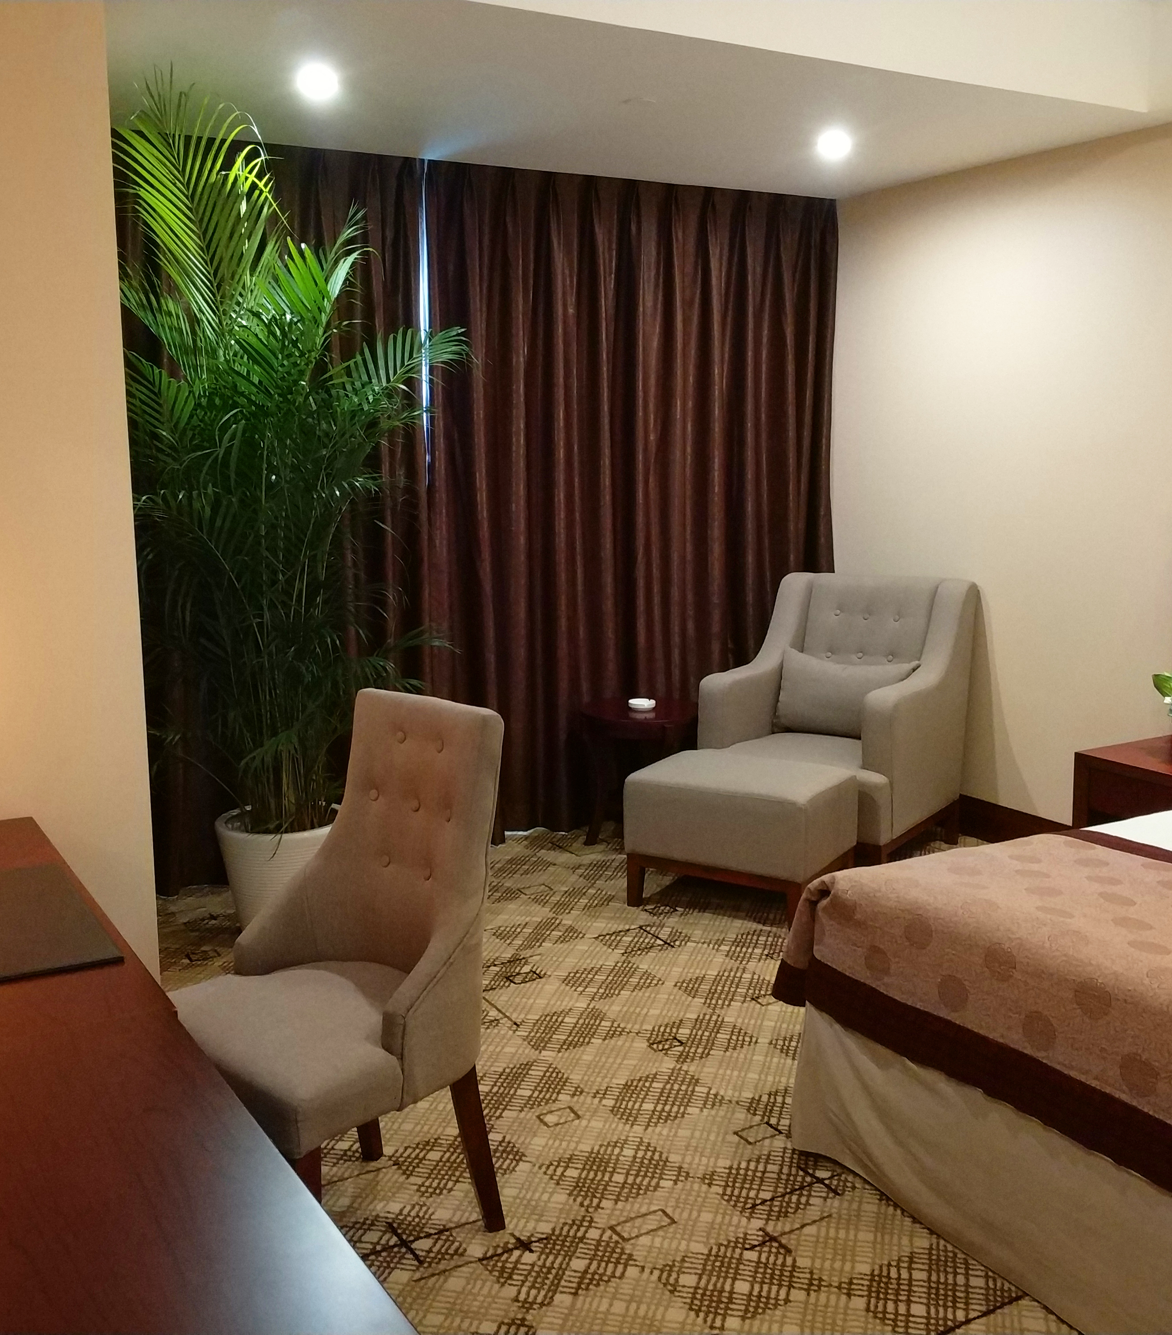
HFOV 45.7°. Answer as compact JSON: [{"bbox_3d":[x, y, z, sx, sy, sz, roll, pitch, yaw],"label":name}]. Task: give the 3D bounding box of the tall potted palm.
[{"bbox_3d":[-0.894,-0.338,3.912,1.050,2.330,0.980,-5,10,-29],"label":"tall potted palm"}]

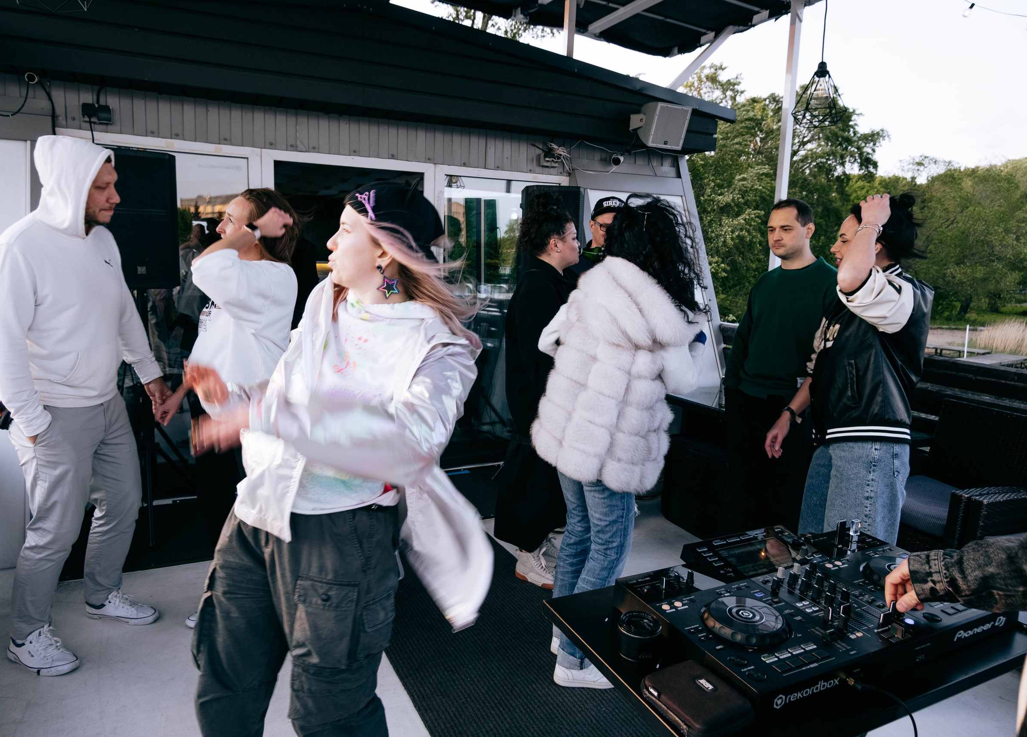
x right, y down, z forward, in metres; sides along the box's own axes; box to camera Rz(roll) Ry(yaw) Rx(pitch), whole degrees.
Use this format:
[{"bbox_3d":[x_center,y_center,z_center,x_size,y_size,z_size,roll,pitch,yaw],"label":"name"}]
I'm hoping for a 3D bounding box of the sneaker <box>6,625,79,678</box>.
[{"bbox_3d":[-1.655,0.978,2.474,0.295,0.115,0.110,5,9,24],"label":"sneaker"}]

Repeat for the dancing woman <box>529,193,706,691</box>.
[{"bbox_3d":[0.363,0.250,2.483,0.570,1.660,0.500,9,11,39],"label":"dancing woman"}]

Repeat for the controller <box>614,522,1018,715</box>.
[{"bbox_3d":[0.612,0.459,1.439,0.715,0.108,0.410,-2,9,-27],"label":"controller"}]

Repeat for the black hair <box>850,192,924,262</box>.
[{"bbox_3d":[1.217,-0.464,2.311,0.235,0.235,0.200,5,9,22],"label":"black hair"}]

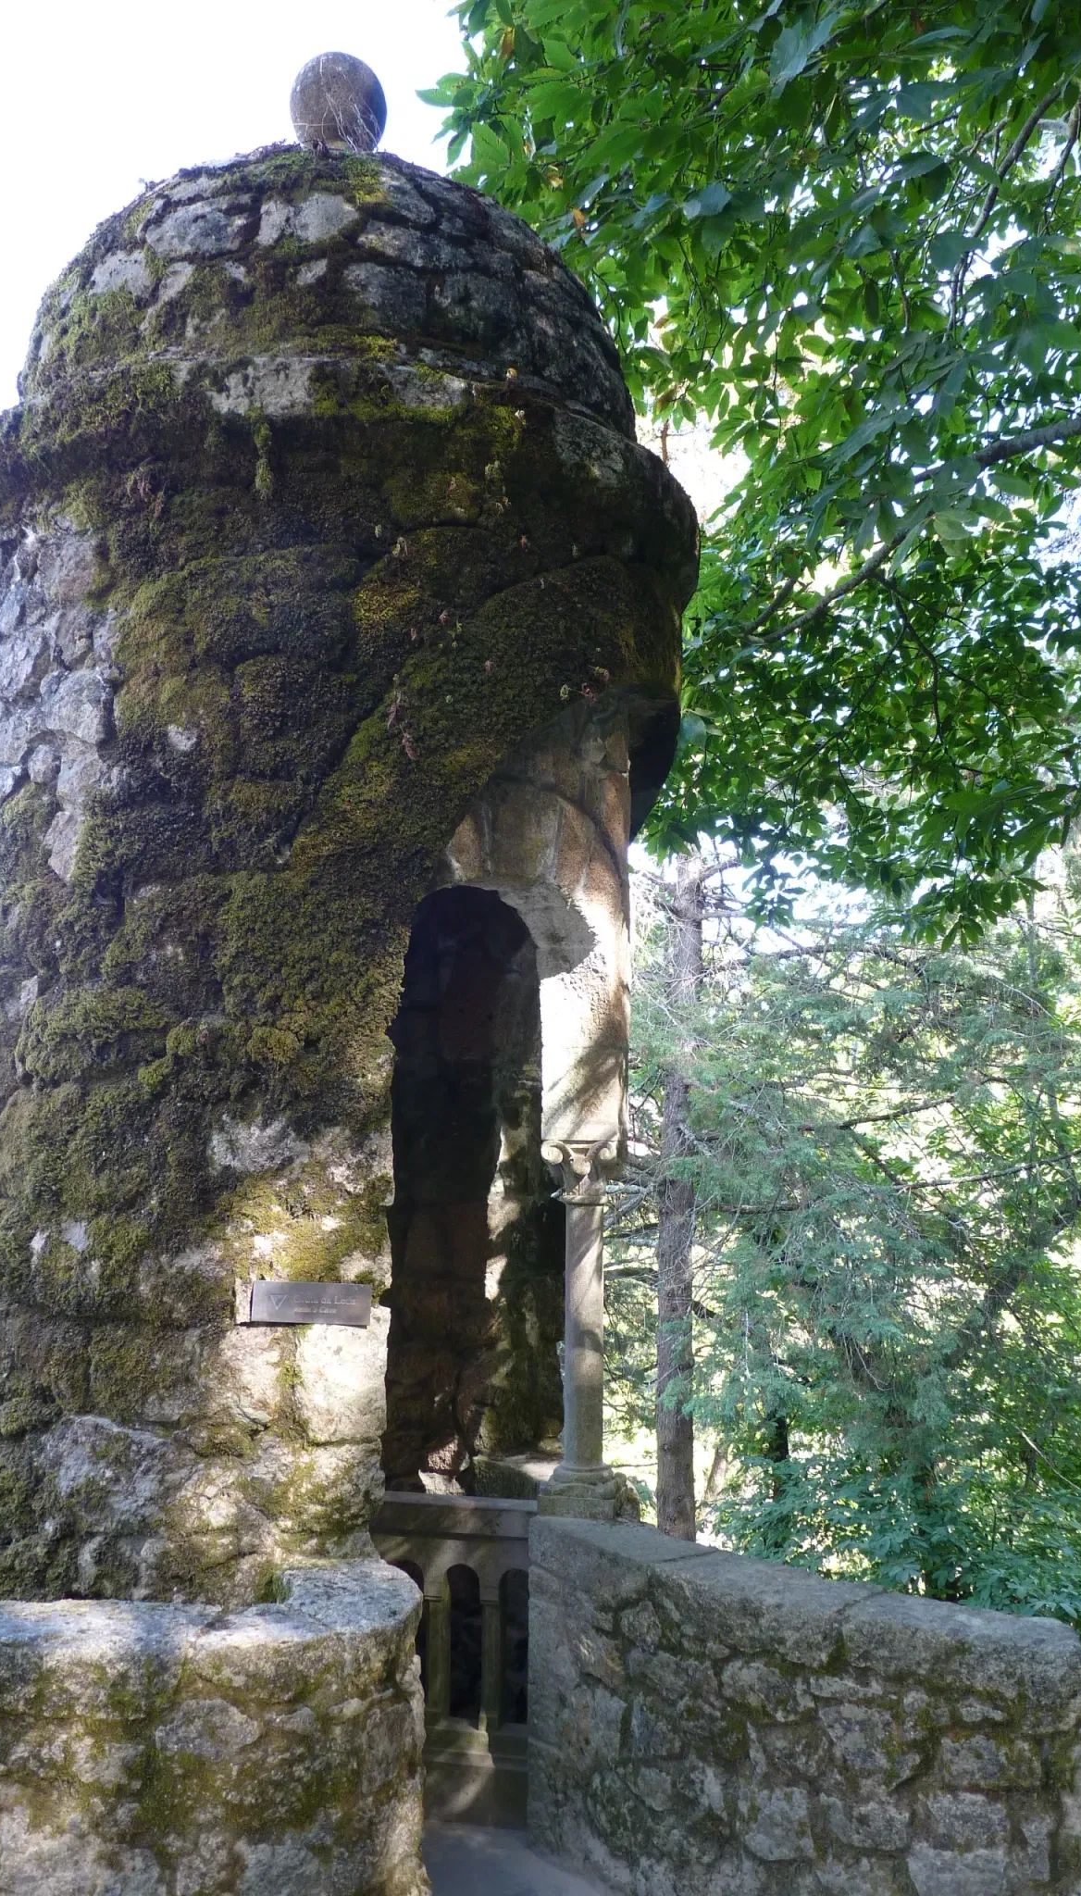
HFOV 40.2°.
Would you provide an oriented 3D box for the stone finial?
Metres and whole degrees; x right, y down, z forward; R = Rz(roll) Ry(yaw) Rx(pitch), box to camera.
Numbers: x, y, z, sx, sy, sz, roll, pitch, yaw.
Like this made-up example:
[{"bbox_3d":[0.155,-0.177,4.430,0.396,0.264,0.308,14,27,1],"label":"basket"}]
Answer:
[{"bbox_3d":[-0.679,-2.839,4.986,0.325,0.330,0.325,-1,-10,10],"label":"stone finial"}]

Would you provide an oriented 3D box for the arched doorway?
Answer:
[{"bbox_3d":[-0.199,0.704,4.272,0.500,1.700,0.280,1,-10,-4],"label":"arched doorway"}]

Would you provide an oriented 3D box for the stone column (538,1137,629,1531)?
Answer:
[{"bbox_3d":[0.114,1.069,4.130,0.230,1.000,0.230,-1,-10,10],"label":"stone column"}]

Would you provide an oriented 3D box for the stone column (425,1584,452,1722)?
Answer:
[{"bbox_3d":[-0.281,1.936,4.066,0.060,0.370,0.075,-1,-10,10],"label":"stone column"}]

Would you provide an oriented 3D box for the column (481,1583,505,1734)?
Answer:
[{"bbox_3d":[-0.129,1.933,4.026,0.058,0.375,0.075,-1,-10,10],"label":"column"}]

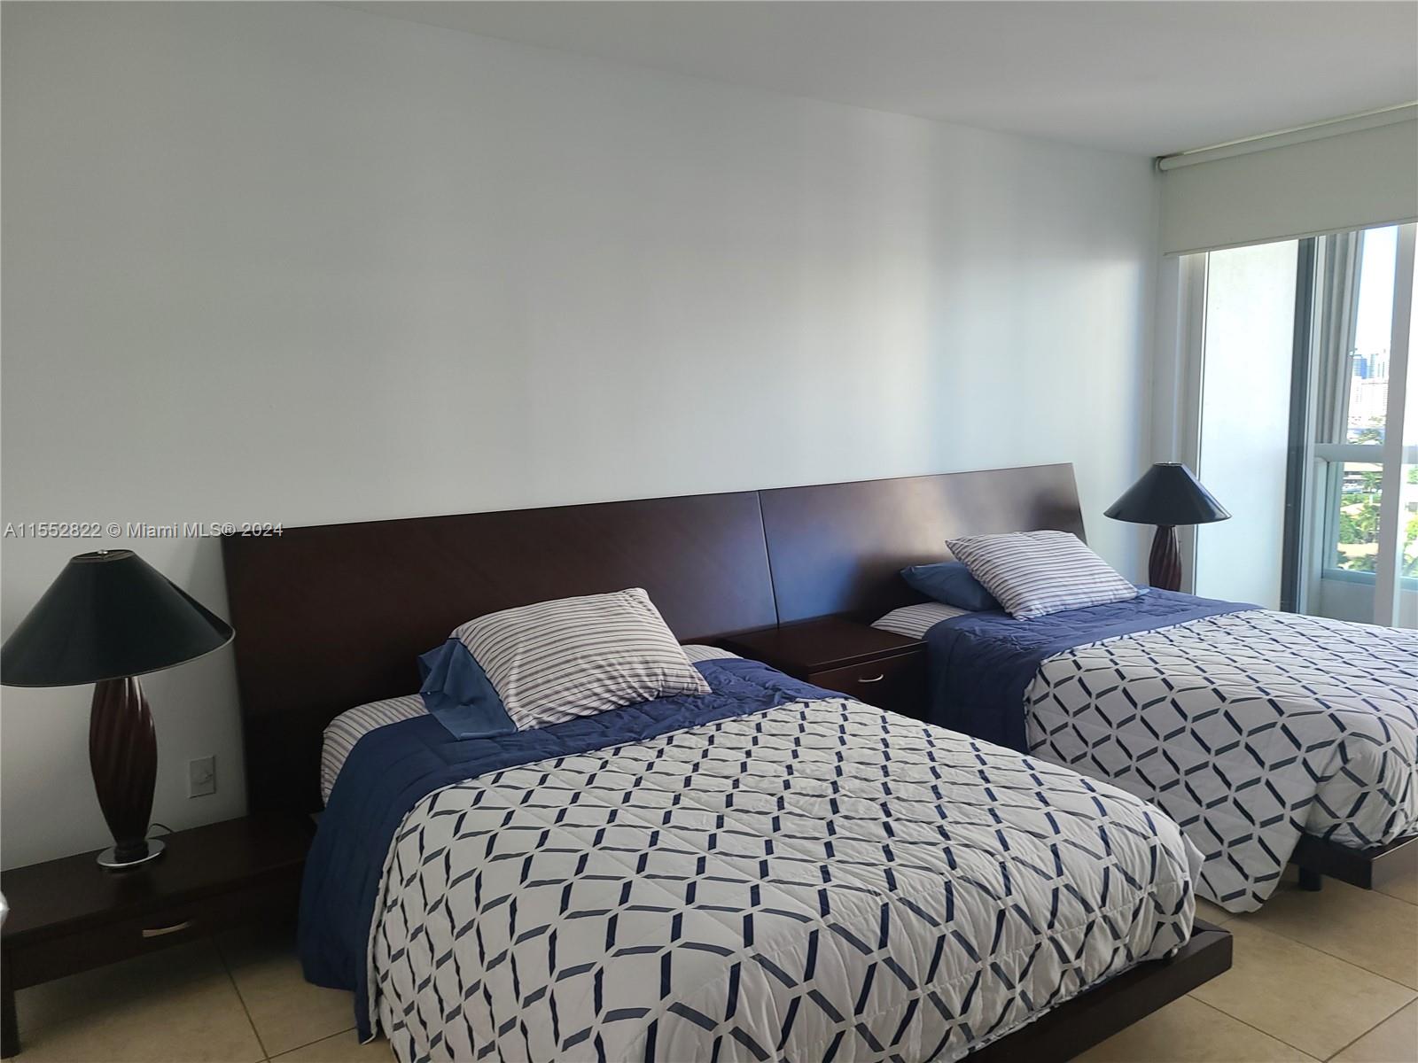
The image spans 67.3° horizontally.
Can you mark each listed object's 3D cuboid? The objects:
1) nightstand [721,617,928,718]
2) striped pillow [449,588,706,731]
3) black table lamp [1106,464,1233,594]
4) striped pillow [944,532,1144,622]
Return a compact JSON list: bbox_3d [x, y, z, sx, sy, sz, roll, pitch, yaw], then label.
[{"bbox_3d":[0.416,0.681,3.863,0.544,0.588,0.512,-6,9,-33],"label":"nightstand"},{"bbox_3d":[-0.357,0.356,3.035,0.630,0.160,0.460,-9,40,-32],"label":"striped pillow"},{"bbox_3d":[2.163,0.082,5.056,0.535,0.815,0.535,-6,9,-33],"label":"black table lamp"},{"bbox_3d":[1.328,0.145,4.190,0.650,0.160,0.450,-6,41,-30],"label":"striped pillow"}]

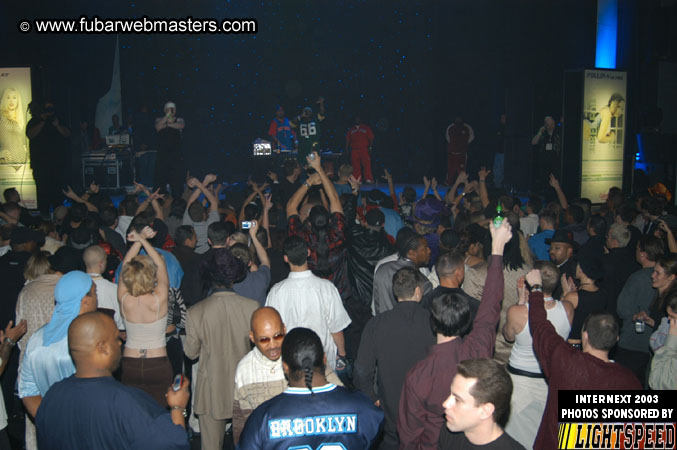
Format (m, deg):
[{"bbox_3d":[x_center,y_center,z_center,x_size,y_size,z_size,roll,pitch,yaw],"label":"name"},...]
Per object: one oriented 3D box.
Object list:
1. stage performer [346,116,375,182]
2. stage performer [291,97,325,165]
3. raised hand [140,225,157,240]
[{"bbox_3d":[0.515,-1.878,16.600,0.680,1.700,0.380,0,6,0],"label":"stage performer"},{"bbox_3d":[-0.646,-1.678,14.100,0.700,1.980,0.450,1,6,9],"label":"stage performer"},{"bbox_3d":[-1.180,0.047,4.200,0.095,0.095,0.090,0,7,0],"label":"raised hand"}]

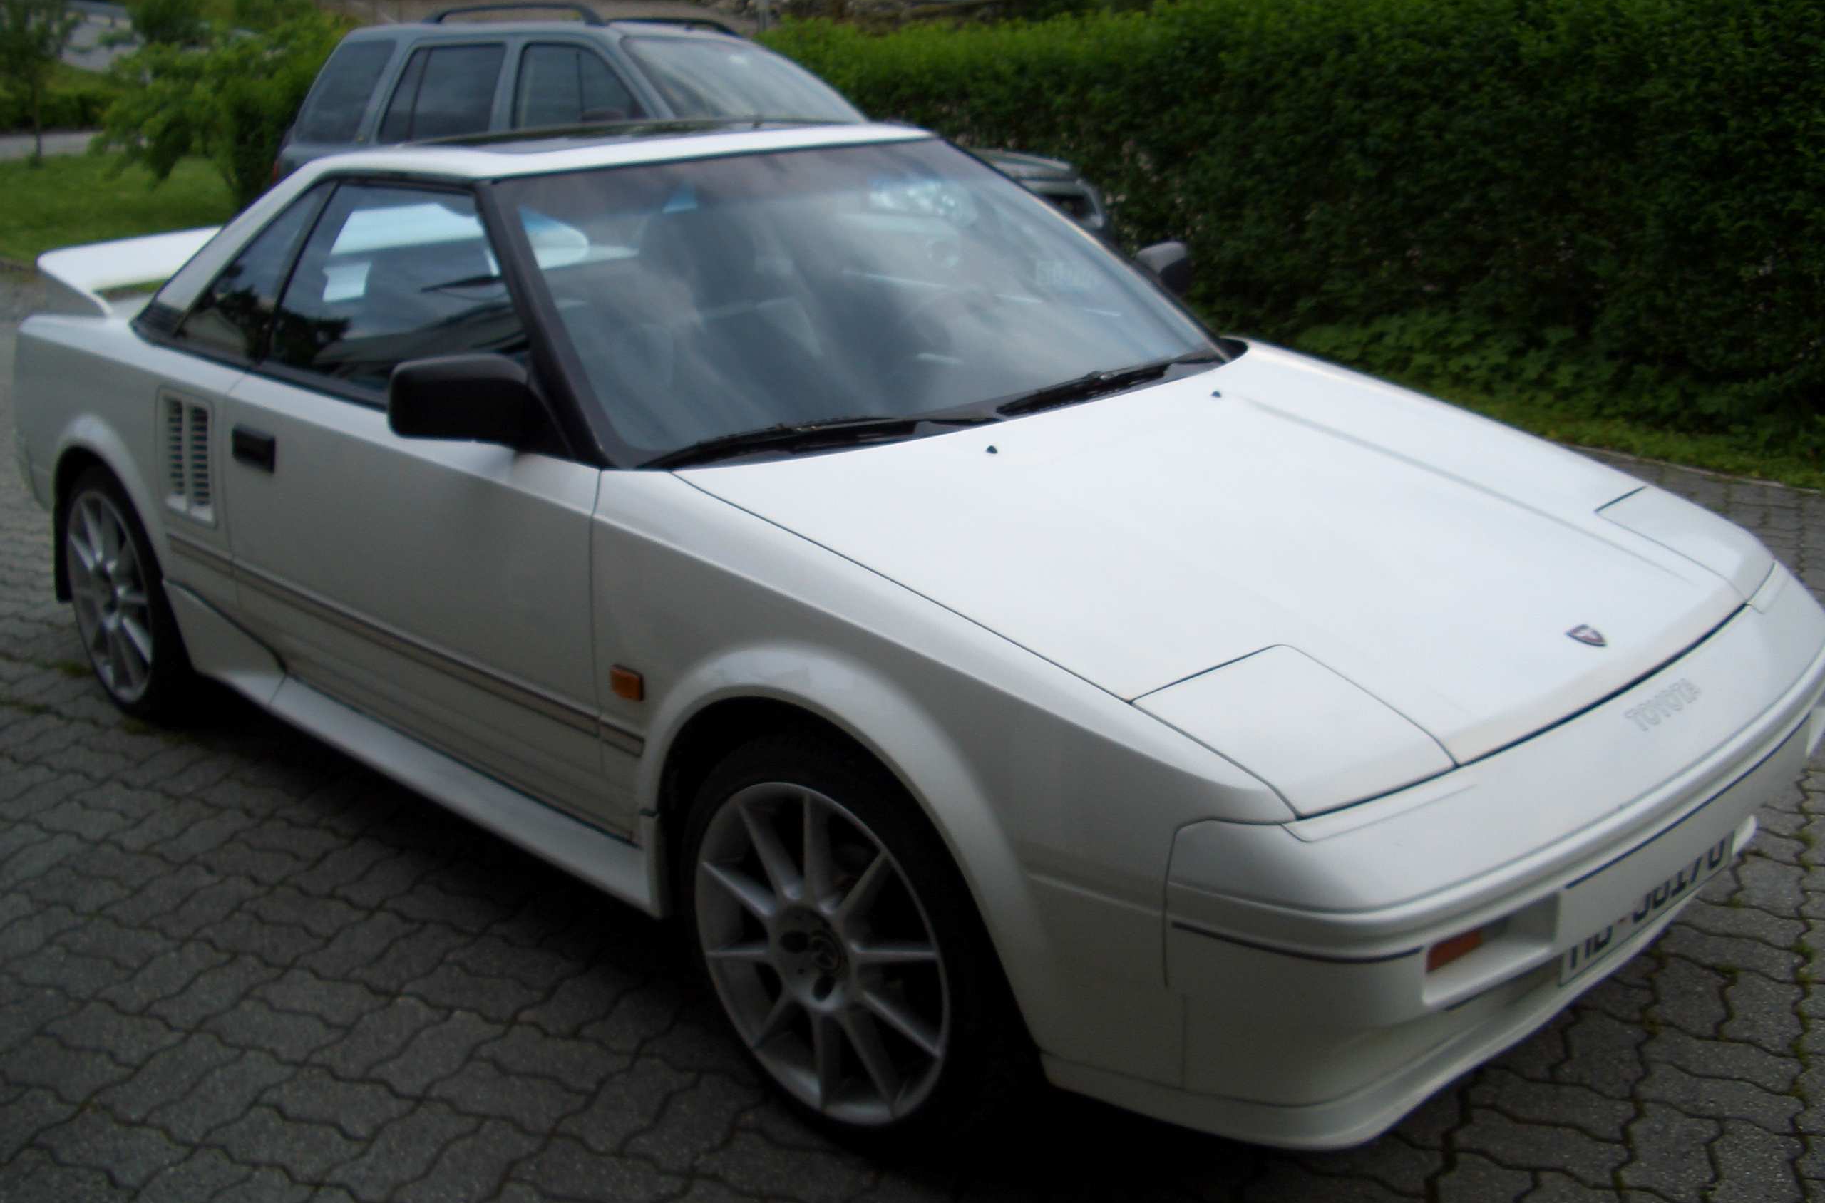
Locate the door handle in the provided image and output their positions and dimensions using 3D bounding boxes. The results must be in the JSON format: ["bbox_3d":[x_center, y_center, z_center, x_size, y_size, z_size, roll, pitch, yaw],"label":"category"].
[{"bbox_3d":[-1.200,-0.280,3.386,0.040,0.064,0.165,-9,18,-44],"label":"door handle"}]

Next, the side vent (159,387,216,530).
[{"bbox_3d":[-1.415,-0.278,3.617,0.050,0.250,0.270,-9,18,-44],"label":"side vent"}]

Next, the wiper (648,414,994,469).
[{"bbox_3d":[-0.132,-0.248,2.747,0.560,0.055,0.065,-6,29,-27],"label":"wiper"}]

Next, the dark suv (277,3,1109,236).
[{"bbox_3d":[-1.198,-2.054,9.172,4.400,1.740,1.840,9,18,31],"label":"dark suv"}]

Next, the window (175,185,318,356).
[{"bbox_3d":[-1.295,-0.661,3.589,0.410,0.345,0.045,16,-3,43],"label":"window"}]

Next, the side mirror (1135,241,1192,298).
[{"bbox_3d":[0.497,-0.672,3.853,0.195,0.125,0.115,-17,24,-42],"label":"side mirror"}]

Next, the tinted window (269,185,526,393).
[{"bbox_3d":[-0.834,-0.520,3.139,0.910,0.370,0.050,16,-3,43],"label":"tinted window"}]

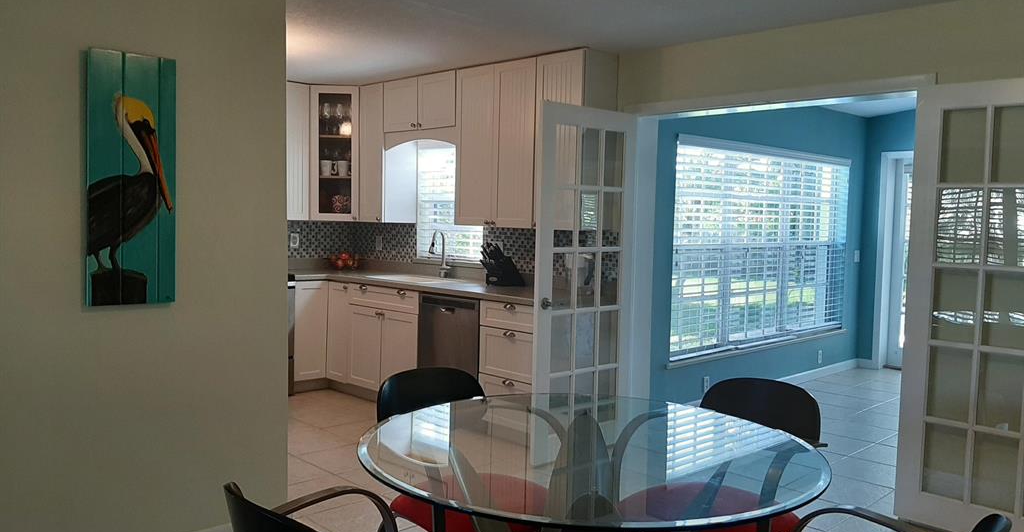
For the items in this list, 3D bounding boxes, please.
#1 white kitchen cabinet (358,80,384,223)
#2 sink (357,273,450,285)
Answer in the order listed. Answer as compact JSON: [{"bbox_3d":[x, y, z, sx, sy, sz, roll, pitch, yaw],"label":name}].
[{"bbox_3d":[-0.961,-0.878,6.095,0.330,1.067,0.375,5,5,42],"label":"white kitchen cabinet"},{"bbox_3d":[-0.758,0.188,5.730,0.730,0.190,0.460,5,5,42],"label":"sink"}]

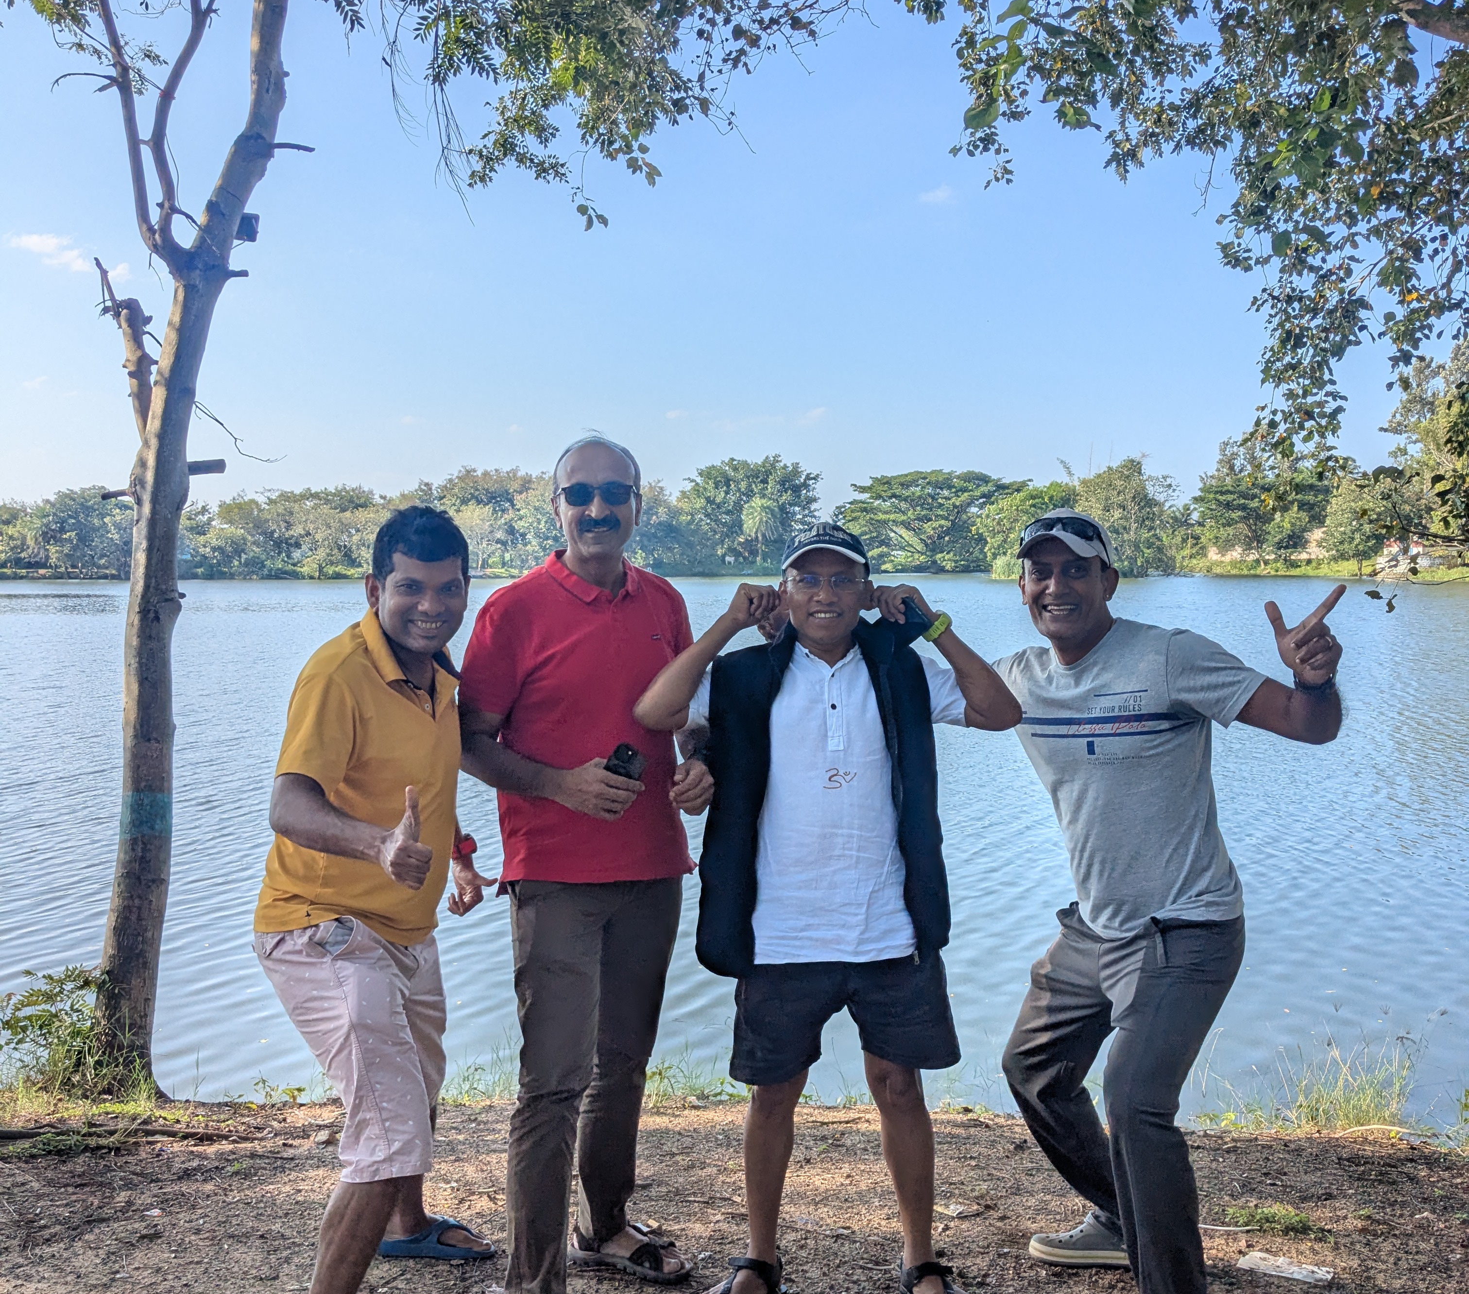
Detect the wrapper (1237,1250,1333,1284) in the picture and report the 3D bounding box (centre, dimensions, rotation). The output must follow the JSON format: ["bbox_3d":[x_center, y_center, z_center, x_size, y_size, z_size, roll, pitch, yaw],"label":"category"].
[{"bbox_3d":[1.173,1.321,3.251,0.186,0.016,0.072,2,3,26],"label":"wrapper"}]

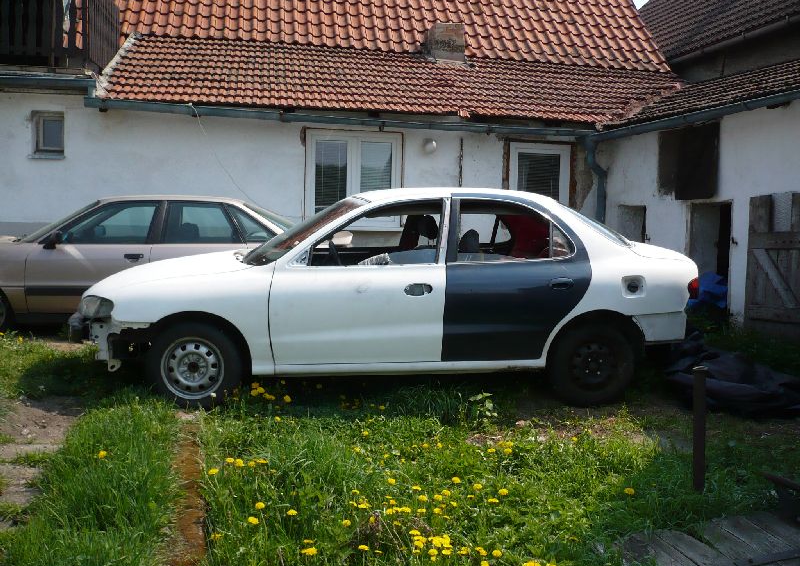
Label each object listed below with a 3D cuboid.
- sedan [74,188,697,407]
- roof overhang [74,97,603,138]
[{"bbox_3d":[-0.055,0.035,5.825,4.300,1.400,1.700,1,4,-12],"label":"sedan"},{"bbox_3d":[-0.584,-2.046,9.940,6.300,0.250,0.420,1,4,-11],"label":"roof overhang"}]

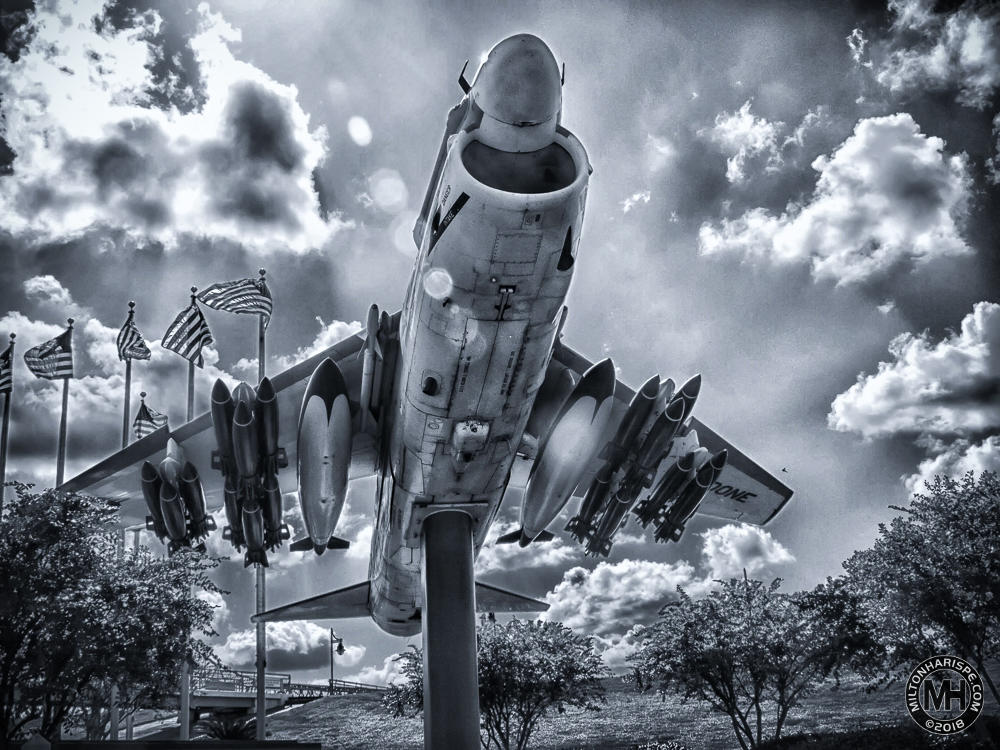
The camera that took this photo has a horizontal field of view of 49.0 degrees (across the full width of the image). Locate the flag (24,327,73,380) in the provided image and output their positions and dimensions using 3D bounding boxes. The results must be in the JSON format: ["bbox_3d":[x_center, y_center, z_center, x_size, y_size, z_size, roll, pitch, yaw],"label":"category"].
[{"bbox_3d":[-12.242,-0.583,29.767,1.500,1.500,0.500,11,-22,-40],"label":"flag"}]

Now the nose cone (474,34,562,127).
[{"bbox_3d":[0.163,-2.665,9.608,0.790,0.770,0.740,0,-33,-10],"label":"nose cone"}]

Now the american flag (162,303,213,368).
[{"bbox_3d":[-8.094,-1.020,28.343,1.450,1.750,0.550,9,-21,-36],"label":"american flag"}]

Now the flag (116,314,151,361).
[{"bbox_3d":[-9.753,-0.998,29.215,1.000,1.350,0.600,6,-19,-29],"label":"flag"}]

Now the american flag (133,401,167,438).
[{"bbox_3d":[-11.901,1.551,37.434,1.450,1.450,0.500,-15,-20,33],"label":"american flag"}]

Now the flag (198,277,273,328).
[{"bbox_3d":[-6.596,-1.808,27.377,2.000,1.400,0.600,5,-19,-27],"label":"flag"}]

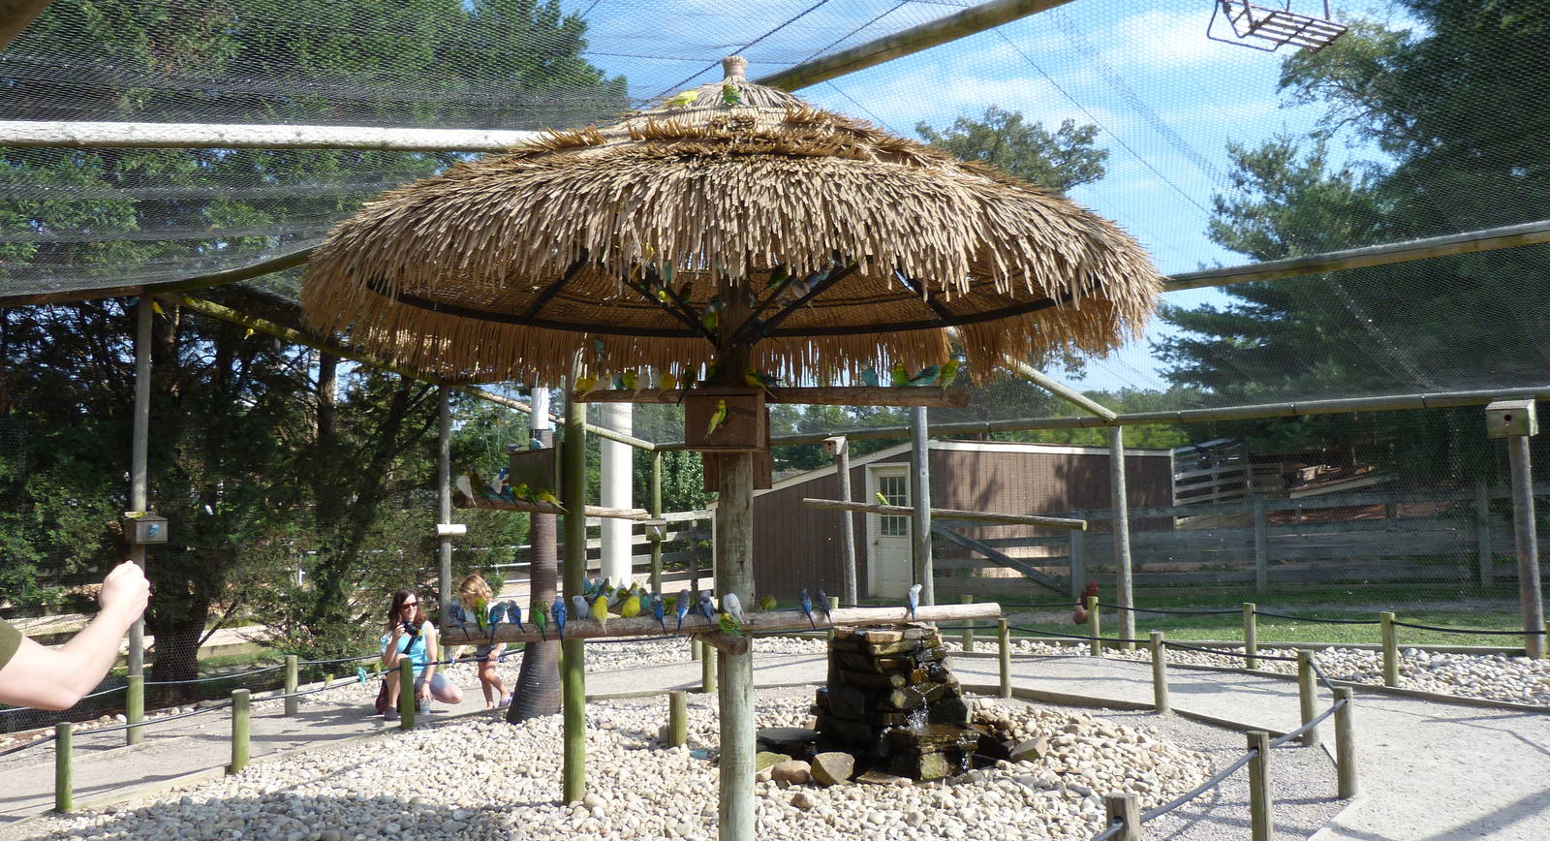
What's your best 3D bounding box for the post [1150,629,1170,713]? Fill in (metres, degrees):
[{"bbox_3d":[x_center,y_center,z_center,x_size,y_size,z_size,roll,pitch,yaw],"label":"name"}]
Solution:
[{"bbox_3d":[2.832,1.841,8.222,0.093,0.579,0.093,-4,-5,18],"label":"post"}]

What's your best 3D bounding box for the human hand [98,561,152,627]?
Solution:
[{"bbox_3d":[-1.105,0.295,1.900,0.090,0.110,0.085,2,-6,-38],"label":"human hand"}]

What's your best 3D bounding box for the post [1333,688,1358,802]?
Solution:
[{"bbox_3d":[2.965,1.674,5.811,0.096,0.539,0.096,-2,-5,26],"label":"post"}]

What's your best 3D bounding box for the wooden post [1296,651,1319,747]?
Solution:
[{"bbox_3d":[3.414,1.775,7.164,0.101,0.591,0.101,-3,-5,25],"label":"wooden post"}]

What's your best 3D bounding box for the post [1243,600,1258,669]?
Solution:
[{"bbox_3d":[4.275,1.937,10.054,0.101,0.585,0.101,-2,-5,22],"label":"post"}]

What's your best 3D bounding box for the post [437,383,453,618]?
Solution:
[{"bbox_3d":[-3.484,0.990,11.835,0.107,2.713,0.107,-1,-4,0],"label":"post"}]

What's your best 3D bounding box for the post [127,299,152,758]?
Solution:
[{"bbox_3d":[-5.089,0.678,8.987,0.124,3.432,0.124,1,-5,-29],"label":"post"}]

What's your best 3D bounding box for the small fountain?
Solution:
[{"bbox_3d":[0.786,1.713,7.034,0.980,0.801,0.920,0,-5,-20],"label":"small fountain"}]

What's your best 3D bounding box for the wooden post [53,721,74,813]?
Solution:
[{"bbox_3d":[-3.956,1.934,6.231,0.091,0.469,0.091,0,-5,-32],"label":"wooden post"}]

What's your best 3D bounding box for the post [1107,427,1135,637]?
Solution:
[{"bbox_3d":[3.736,1.247,12.053,0.144,2.376,0.144,-3,-5,17],"label":"post"}]

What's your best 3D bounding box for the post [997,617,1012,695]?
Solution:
[{"bbox_3d":[1.859,1.915,9.055,0.093,0.611,0.093,-2,-4,11],"label":"post"}]

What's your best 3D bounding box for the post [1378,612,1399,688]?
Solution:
[{"bbox_3d":[5.089,1.891,9.269,0.112,0.606,0.112,-4,-5,28],"label":"post"}]

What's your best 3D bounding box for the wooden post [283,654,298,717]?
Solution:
[{"bbox_3d":[-4.046,2.208,9.361,0.104,0.501,0.104,1,-5,-23],"label":"wooden post"}]

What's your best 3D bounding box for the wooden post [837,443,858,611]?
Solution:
[{"bbox_3d":[0.847,1.342,12.947,0.133,2.332,0.133,-2,-5,4],"label":"wooden post"}]

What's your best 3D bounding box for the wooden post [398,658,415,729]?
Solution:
[{"bbox_3d":[-2.849,2.101,8.663,0.105,0.523,0.105,0,-5,-18],"label":"wooden post"}]

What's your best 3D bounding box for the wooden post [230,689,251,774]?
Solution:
[{"bbox_3d":[-3.369,1.964,7.065,0.106,0.504,0.106,1,-5,-25],"label":"wooden post"}]

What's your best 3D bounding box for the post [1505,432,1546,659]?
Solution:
[{"bbox_3d":[7.098,1.137,10.558,0.178,2.167,0.178,-4,-6,34],"label":"post"}]

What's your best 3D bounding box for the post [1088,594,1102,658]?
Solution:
[{"bbox_3d":[3.189,2.049,11.167,0.108,0.607,0.108,-3,-5,15],"label":"post"}]

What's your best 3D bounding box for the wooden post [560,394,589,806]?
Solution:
[{"bbox_3d":[-1.107,0.909,6.210,0.116,2.351,0.116,-1,-4,0],"label":"wooden post"}]

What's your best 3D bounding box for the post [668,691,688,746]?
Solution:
[{"bbox_3d":[-0.663,2.032,7.661,0.115,0.368,0.115,-1,-5,-5],"label":"post"}]

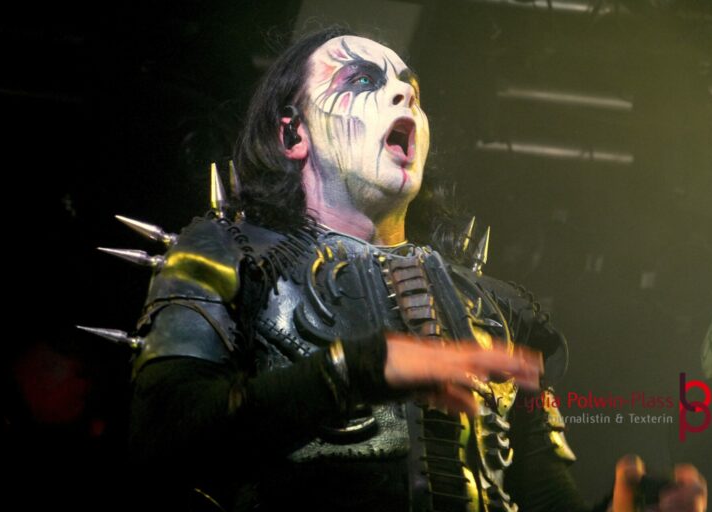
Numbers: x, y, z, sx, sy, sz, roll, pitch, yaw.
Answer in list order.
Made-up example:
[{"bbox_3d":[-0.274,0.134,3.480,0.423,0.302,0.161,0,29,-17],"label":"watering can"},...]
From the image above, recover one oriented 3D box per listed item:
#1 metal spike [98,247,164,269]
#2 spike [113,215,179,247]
[{"bbox_3d":[-0.254,0.001,2.460,0.081,0.015,0.015,13,0,11],"label":"metal spike"},{"bbox_3d":[-0.238,-0.031,2.460,0.078,0.015,0.015,22,0,12],"label":"spike"}]

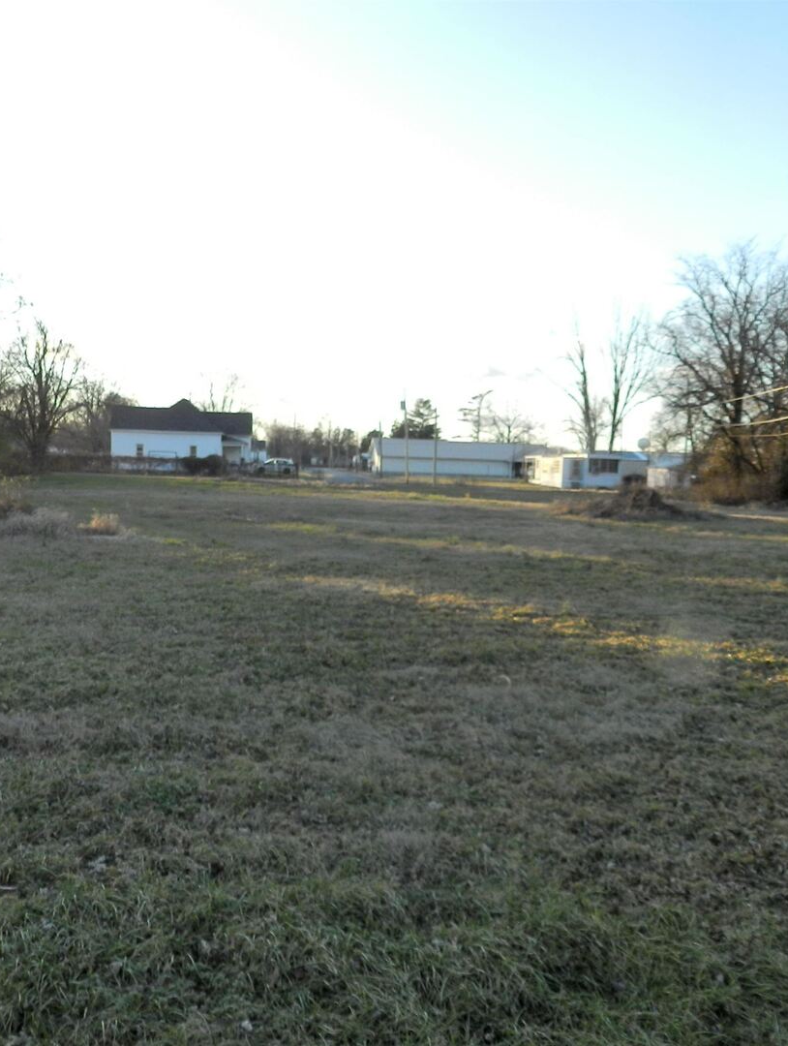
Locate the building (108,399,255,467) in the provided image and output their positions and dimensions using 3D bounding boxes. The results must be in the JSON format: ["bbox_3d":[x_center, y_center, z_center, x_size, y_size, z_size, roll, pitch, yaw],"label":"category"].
[{"bbox_3d":[-22.474,-9.446,94.000,14.600,7.337,10.000,1,4,-6],"label":"building"}]

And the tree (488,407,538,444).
[{"bbox_3d":[19.921,-13.533,148.000,8.200,11.686,7.800,1,4,-6],"label":"tree"}]

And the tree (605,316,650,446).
[{"bbox_3d":[25.338,-13.433,97.000,5.000,18.803,5.000,1,4,-6],"label":"tree"}]

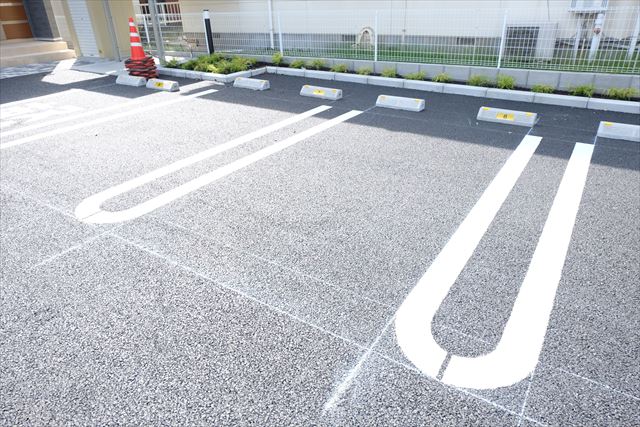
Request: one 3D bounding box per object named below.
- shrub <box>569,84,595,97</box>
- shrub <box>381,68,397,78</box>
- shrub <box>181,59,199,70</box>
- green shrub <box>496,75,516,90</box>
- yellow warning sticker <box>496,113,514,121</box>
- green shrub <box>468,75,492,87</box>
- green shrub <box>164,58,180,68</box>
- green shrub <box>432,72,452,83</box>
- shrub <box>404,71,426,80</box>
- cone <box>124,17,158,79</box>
[{"bbox_3d":[3.358,-1.578,5.482,0.300,0.175,0.270,16,32,30],"label":"shrub"},{"bbox_3d":[1.115,-2.283,6.940,0.260,0.170,0.240,-1,28,1],"label":"shrub"},{"bbox_3d":[-2.429,-2.767,7.979,0.330,0.220,0.320,16,32,30],"label":"shrub"},{"bbox_3d":[2.602,-1.826,5.953,0.260,0.210,0.250,16,32,30],"label":"green shrub"},{"bbox_3d":[2.056,-1.071,4.729,0.174,0.068,0.005,16,0,30],"label":"yellow warning sticker"},{"bbox_3d":[2.310,-1.913,6.165,0.310,0.180,0.270,16,32,30],"label":"green shrub"},{"bbox_3d":[-2.869,-2.911,8.297,0.290,0.200,0.280,16,32,30],"label":"green shrub"},{"bbox_3d":[1.845,-2.052,6.465,0.280,0.170,0.250,16,32,30],"label":"green shrub"},{"bbox_3d":[1.488,-2.161,6.700,0.350,0.160,0.280,16,32,30],"label":"shrub"},{"bbox_3d":[-3.289,-2.977,7.678,0.400,1.010,0.400,16,32,30],"label":"cone"}]

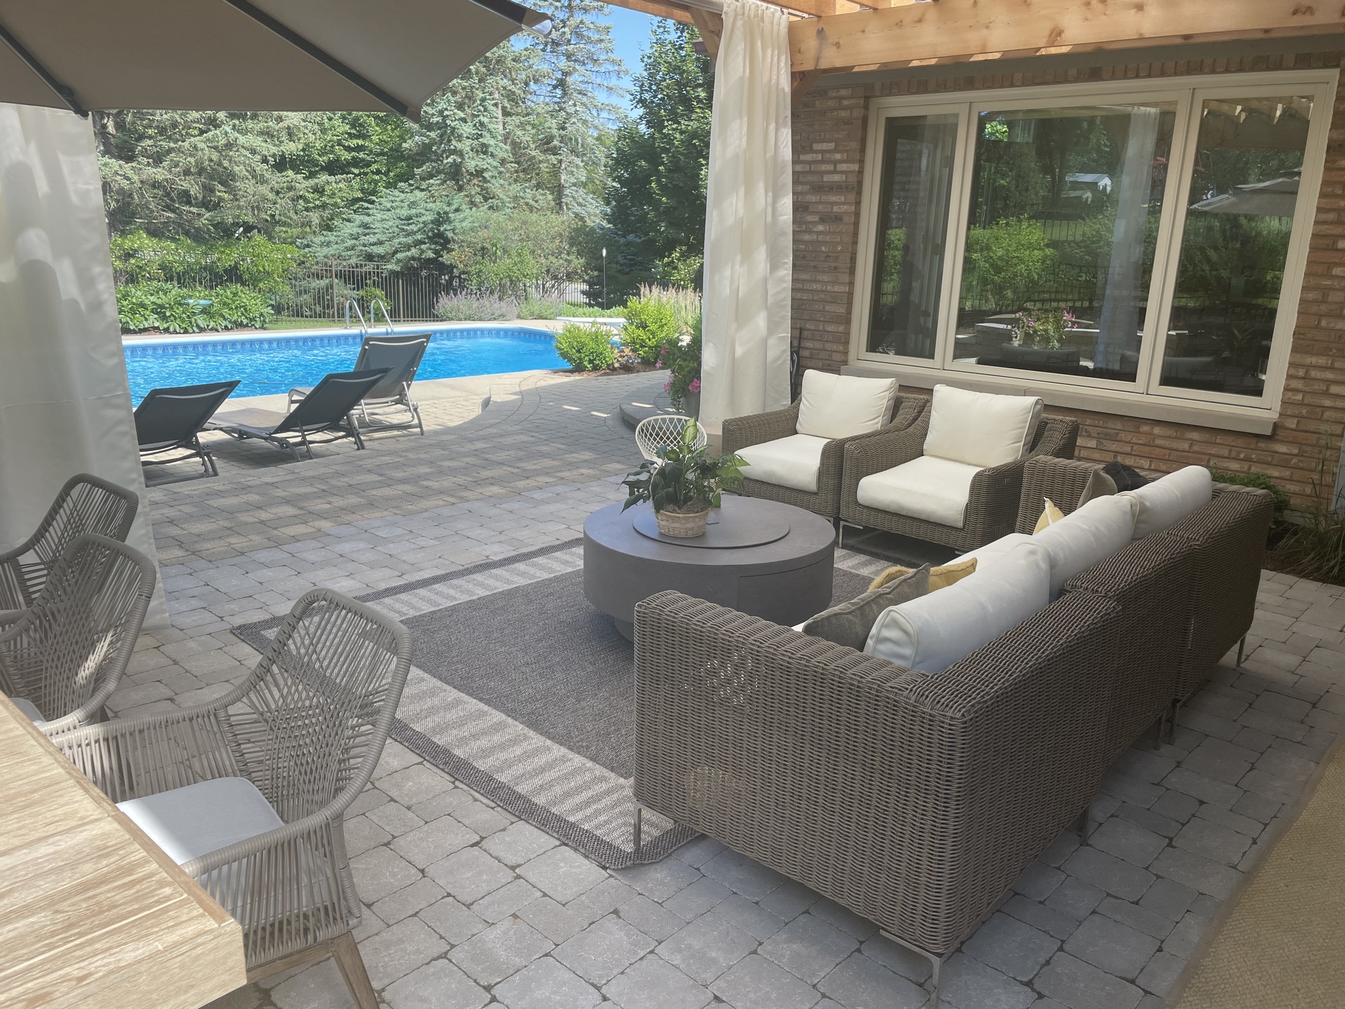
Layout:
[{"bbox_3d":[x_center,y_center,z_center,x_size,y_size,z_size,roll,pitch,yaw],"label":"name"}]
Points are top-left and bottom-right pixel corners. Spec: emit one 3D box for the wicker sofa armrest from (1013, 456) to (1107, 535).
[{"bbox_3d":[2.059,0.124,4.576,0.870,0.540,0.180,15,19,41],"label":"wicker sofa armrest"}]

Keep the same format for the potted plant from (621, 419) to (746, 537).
[{"bbox_3d":[0.050,-0.110,3.803,0.460,0.440,0.440,2,15,0],"label":"potted plant"}]

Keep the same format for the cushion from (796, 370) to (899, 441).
[{"bbox_3d":[1.004,-0.533,5.775,0.585,0.410,0.165,14,4,39],"label":"cushion"}]

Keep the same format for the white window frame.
[{"bbox_3d":[2.393,-1.652,6.379,2.819,1.842,0.140,15,20,40],"label":"white window frame"}]

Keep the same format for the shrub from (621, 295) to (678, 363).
[{"bbox_3d":[-0.288,-2.229,12.868,0.760,0.880,0.760,2,15,0],"label":"shrub"}]

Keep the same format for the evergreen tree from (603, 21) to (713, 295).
[{"bbox_3d":[-0.185,-8.056,23.720,3.200,7.000,3.200,2,15,0],"label":"evergreen tree"}]

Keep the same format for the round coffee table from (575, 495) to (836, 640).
[{"bbox_3d":[0.140,0.286,4.211,1.038,0.410,1.038,2,15,0],"label":"round coffee table"}]

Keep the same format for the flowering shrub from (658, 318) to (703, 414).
[{"bbox_3d":[0.122,-1.115,8.090,0.520,0.800,0.520,2,15,0],"label":"flowering shrub"}]

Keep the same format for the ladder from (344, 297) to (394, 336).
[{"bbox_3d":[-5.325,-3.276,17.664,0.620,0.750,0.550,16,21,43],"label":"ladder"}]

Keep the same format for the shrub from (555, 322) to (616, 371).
[{"bbox_3d":[-1.025,-1.857,11.939,0.740,0.600,0.720,2,15,0],"label":"shrub"}]

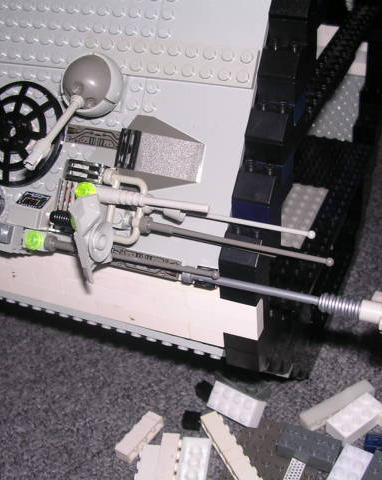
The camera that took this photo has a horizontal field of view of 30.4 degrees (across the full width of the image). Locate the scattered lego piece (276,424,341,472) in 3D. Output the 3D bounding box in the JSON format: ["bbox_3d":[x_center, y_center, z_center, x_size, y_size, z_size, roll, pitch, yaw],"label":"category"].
[{"bbox_3d":[0.067,0.118,0.397,0.032,0.011,0.016,12,38,24],"label":"scattered lego piece"}]

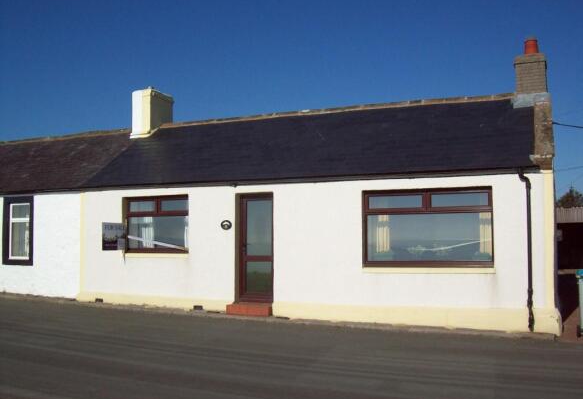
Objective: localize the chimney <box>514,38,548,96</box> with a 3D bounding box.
[{"bbox_3d":[4.962,-2.720,12.570,0.615,1.240,0.664,-2,-4,22],"label":"chimney"}]

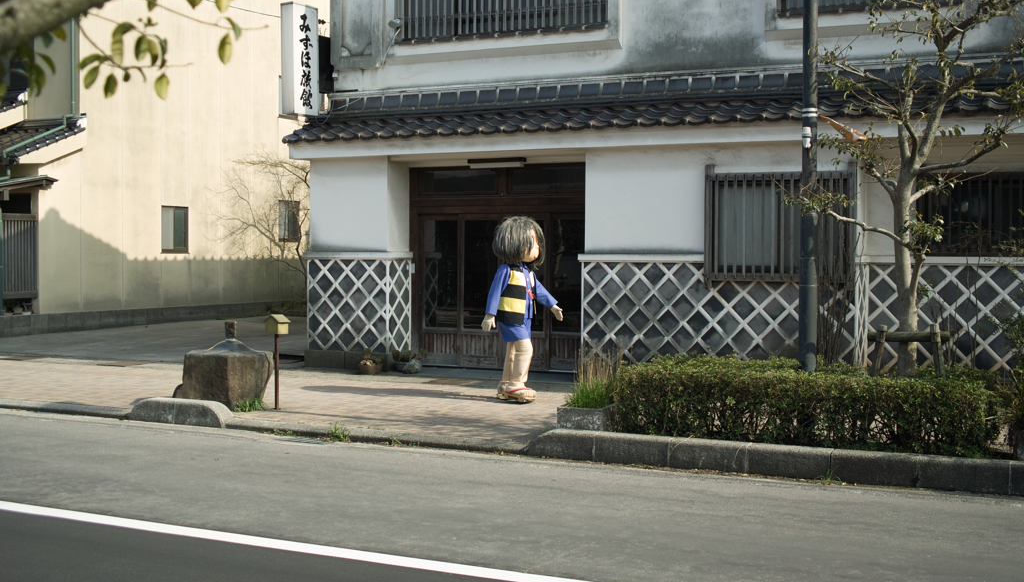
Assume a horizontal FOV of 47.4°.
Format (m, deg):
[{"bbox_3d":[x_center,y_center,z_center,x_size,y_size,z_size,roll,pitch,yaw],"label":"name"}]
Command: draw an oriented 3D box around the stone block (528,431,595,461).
[{"bbox_3d":[0.425,1.218,9.315,0.586,0.195,0.220,1,2,25],"label":"stone block"}]

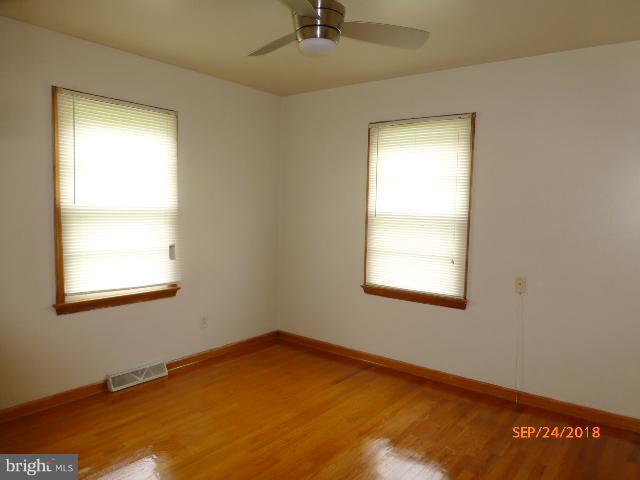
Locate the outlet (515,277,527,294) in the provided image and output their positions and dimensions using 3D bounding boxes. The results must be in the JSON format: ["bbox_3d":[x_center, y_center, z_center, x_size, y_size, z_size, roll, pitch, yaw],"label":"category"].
[{"bbox_3d":[1.392,0.316,3.079,0.073,0.116,0.014,5,6,38],"label":"outlet"}]

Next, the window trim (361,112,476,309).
[{"bbox_3d":[0.756,-0.262,3.548,0.865,1.370,0.050,5,6,38],"label":"window trim"}]

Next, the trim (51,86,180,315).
[{"bbox_3d":[-1.396,-0.253,3.156,0.090,1.440,0.925,5,6,38],"label":"trim"}]

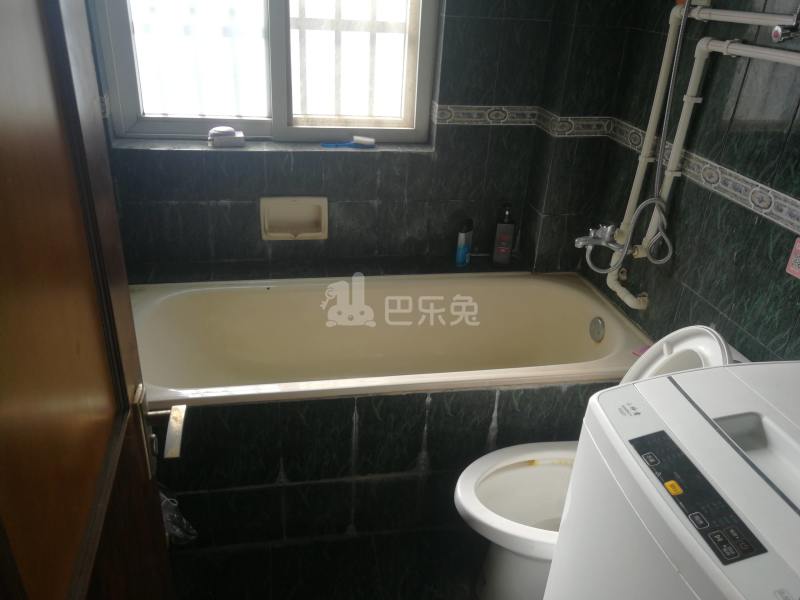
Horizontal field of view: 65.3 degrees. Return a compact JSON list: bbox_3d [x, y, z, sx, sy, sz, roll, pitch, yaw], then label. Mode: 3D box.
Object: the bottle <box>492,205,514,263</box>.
[{"bbox_3d":[0.401,-0.253,2.387,0.072,0.234,0.050,2,28,-3],"label":"bottle"}]

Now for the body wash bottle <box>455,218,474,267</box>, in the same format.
[{"bbox_3d":[0.247,-0.216,2.353,0.054,0.184,0.037,4,28,1],"label":"body wash bottle"}]

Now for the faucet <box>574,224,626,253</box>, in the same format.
[{"bbox_3d":[0.632,-0.195,1.947,0.165,0.082,0.150,-2,28,-10],"label":"faucet"}]

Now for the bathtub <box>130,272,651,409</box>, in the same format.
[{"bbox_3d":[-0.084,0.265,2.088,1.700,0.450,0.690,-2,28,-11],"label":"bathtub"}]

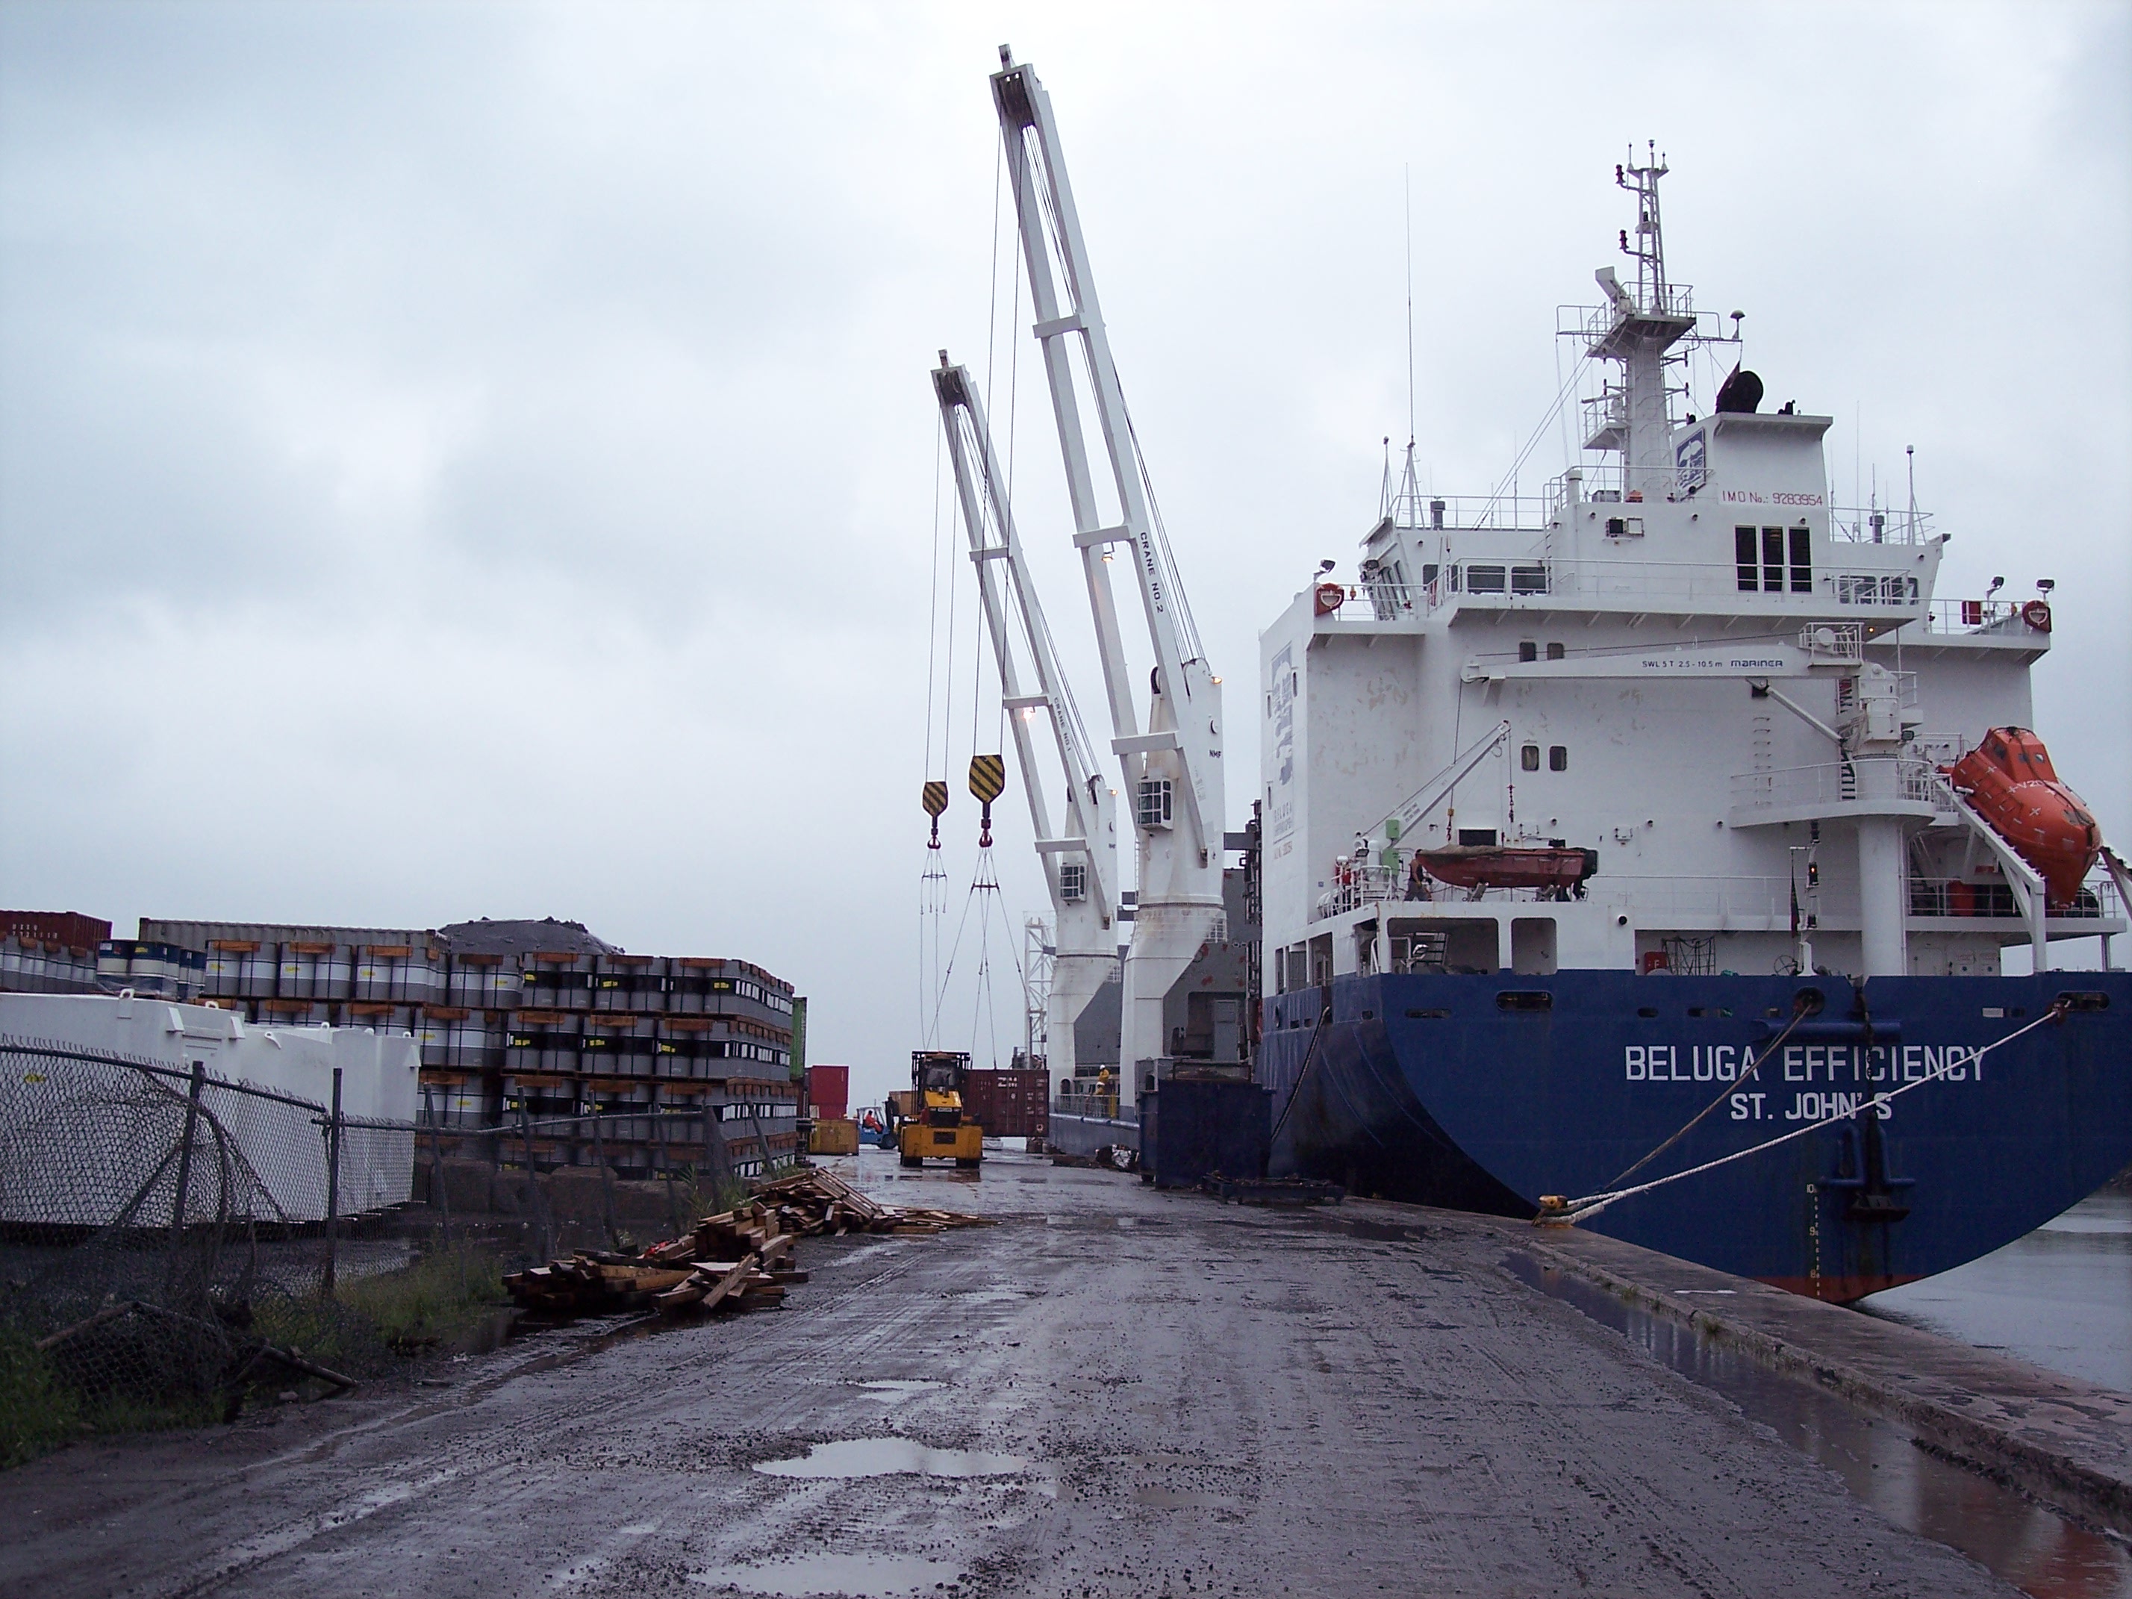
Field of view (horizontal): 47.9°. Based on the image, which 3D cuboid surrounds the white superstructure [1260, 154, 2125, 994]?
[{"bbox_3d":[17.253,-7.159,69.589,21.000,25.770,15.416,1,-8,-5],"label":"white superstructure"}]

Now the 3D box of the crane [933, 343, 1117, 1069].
[{"bbox_3d":[-2.700,-4.420,150.859,4.400,44.254,18.139,-5,-9,36],"label":"crane"}]

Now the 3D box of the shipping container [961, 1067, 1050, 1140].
[{"bbox_3d":[-3.089,12.342,97.268,2.440,2.590,6.060,4,-9,-28],"label":"shipping container"}]

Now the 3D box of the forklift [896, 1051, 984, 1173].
[{"bbox_3d":[-4.005,10.059,77.948,2.700,3.600,6.200,1,-8,-3],"label":"forklift"}]

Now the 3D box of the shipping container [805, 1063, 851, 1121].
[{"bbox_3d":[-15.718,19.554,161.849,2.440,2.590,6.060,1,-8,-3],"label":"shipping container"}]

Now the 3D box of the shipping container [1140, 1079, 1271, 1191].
[{"bbox_3d":[3.233,8.035,57.820,2.580,2.500,5.600,1,-8,-3],"label":"shipping container"}]

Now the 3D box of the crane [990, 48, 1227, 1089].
[{"bbox_3d":[1.718,-9.488,107.680,4.400,44.430,18.519,-4,-9,32],"label":"crane"}]

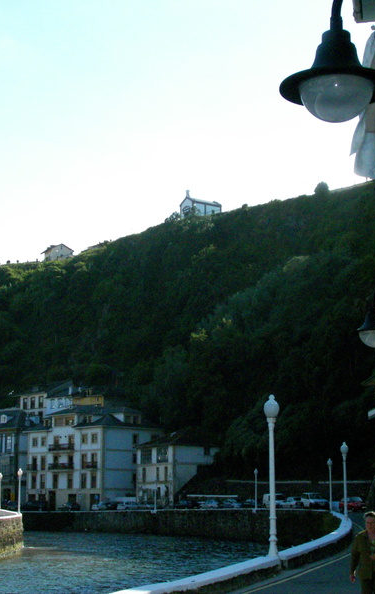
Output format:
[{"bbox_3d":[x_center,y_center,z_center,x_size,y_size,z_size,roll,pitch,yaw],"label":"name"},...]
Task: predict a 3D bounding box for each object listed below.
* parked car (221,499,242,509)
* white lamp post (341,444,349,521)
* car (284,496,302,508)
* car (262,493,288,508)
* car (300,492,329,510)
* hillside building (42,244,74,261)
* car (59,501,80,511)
[{"bbox_3d":[5.385,25.194,128.568,1.700,1.450,4.100,5,-11,-24],"label":"parked car"},{"bbox_3d":[9.341,10.832,62.778,0.430,4.450,0.430,0,-10,0],"label":"white lamp post"},{"bbox_3d":[10.989,21.657,110.908,1.680,1.430,4.000,3,-11,-16],"label":"car"},{"bbox_3d":[10.032,23.483,121.764,1.750,1.870,4.200,5,-11,-24],"label":"car"},{"bbox_3d":[12.554,20.402,105.547,1.800,1.850,4.300,2,-11,-11],"label":"car"},{"bbox_3d":[-45.631,-15.398,374.735,8.200,5.500,10.000,5,-11,-25],"label":"hillside building"},{"bbox_3d":[-16.481,29.147,147.162,1.700,1.450,4.100,-7,-12,33],"label":"car"}]

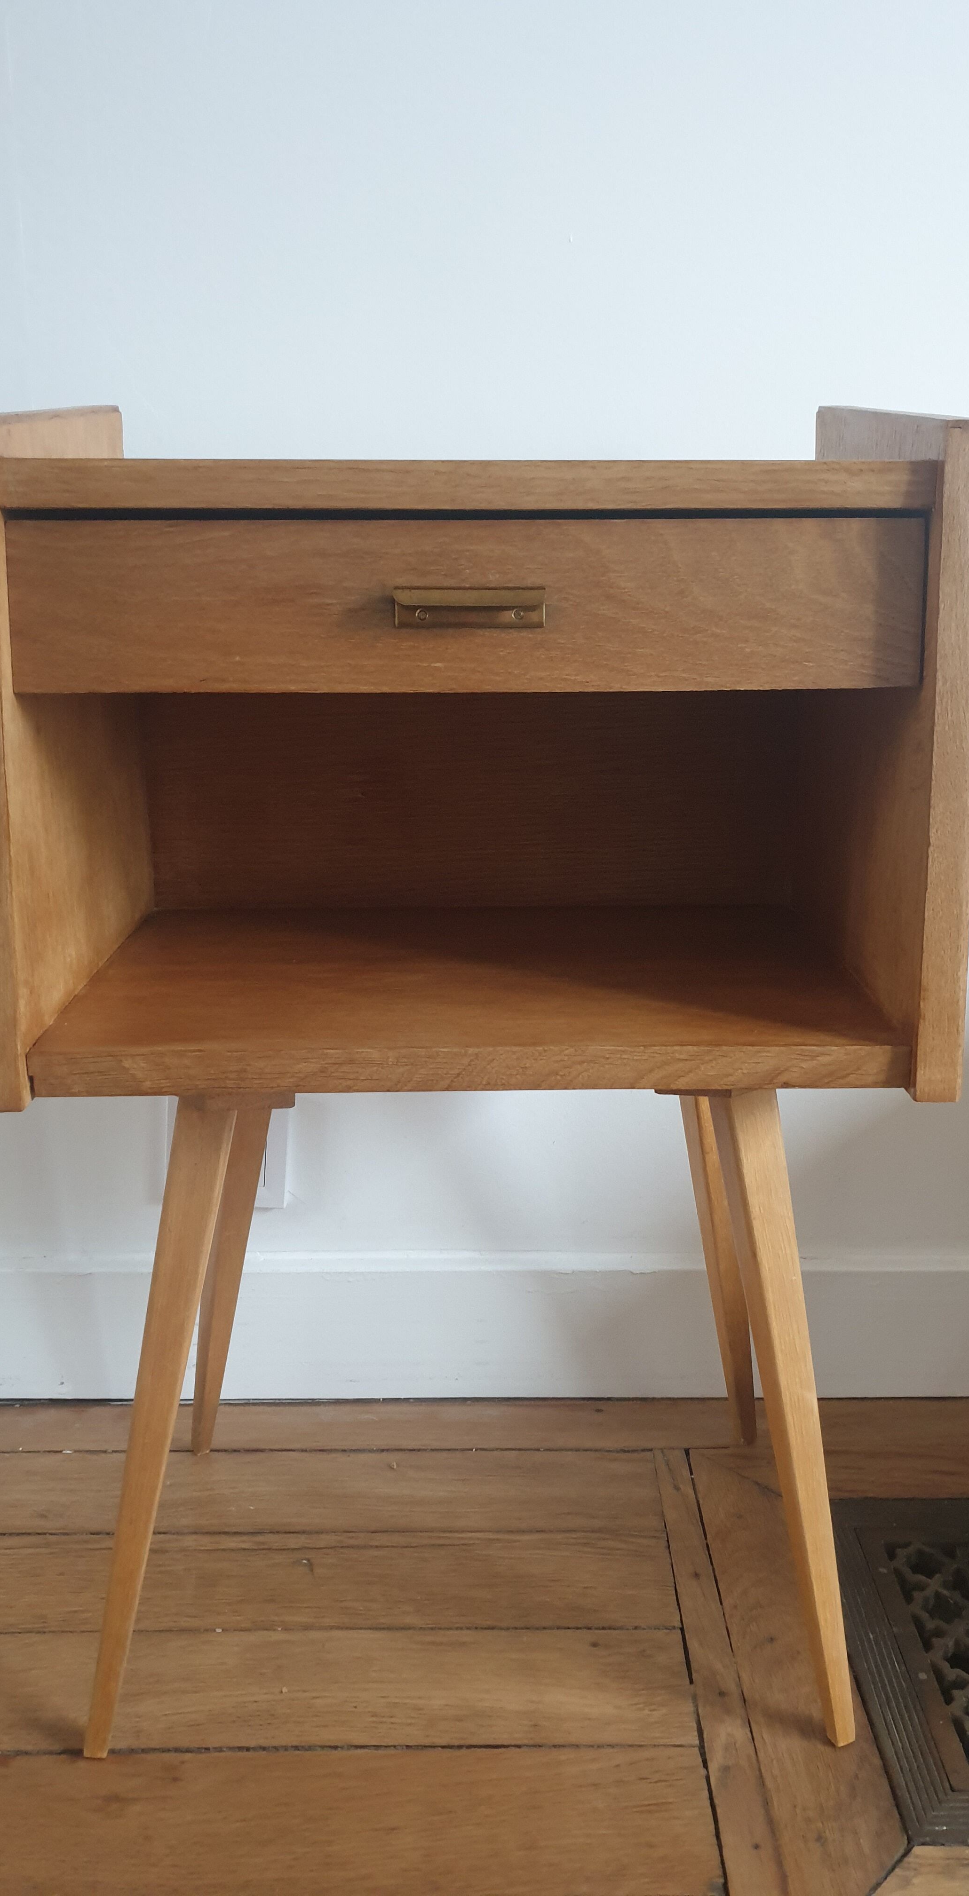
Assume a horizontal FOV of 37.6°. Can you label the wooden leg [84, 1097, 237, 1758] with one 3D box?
[{"bbox_3d":[-0.159,0.230,0.682,0.029,0.352,0.028,10,8,-10],"label":"wooden leg"}]

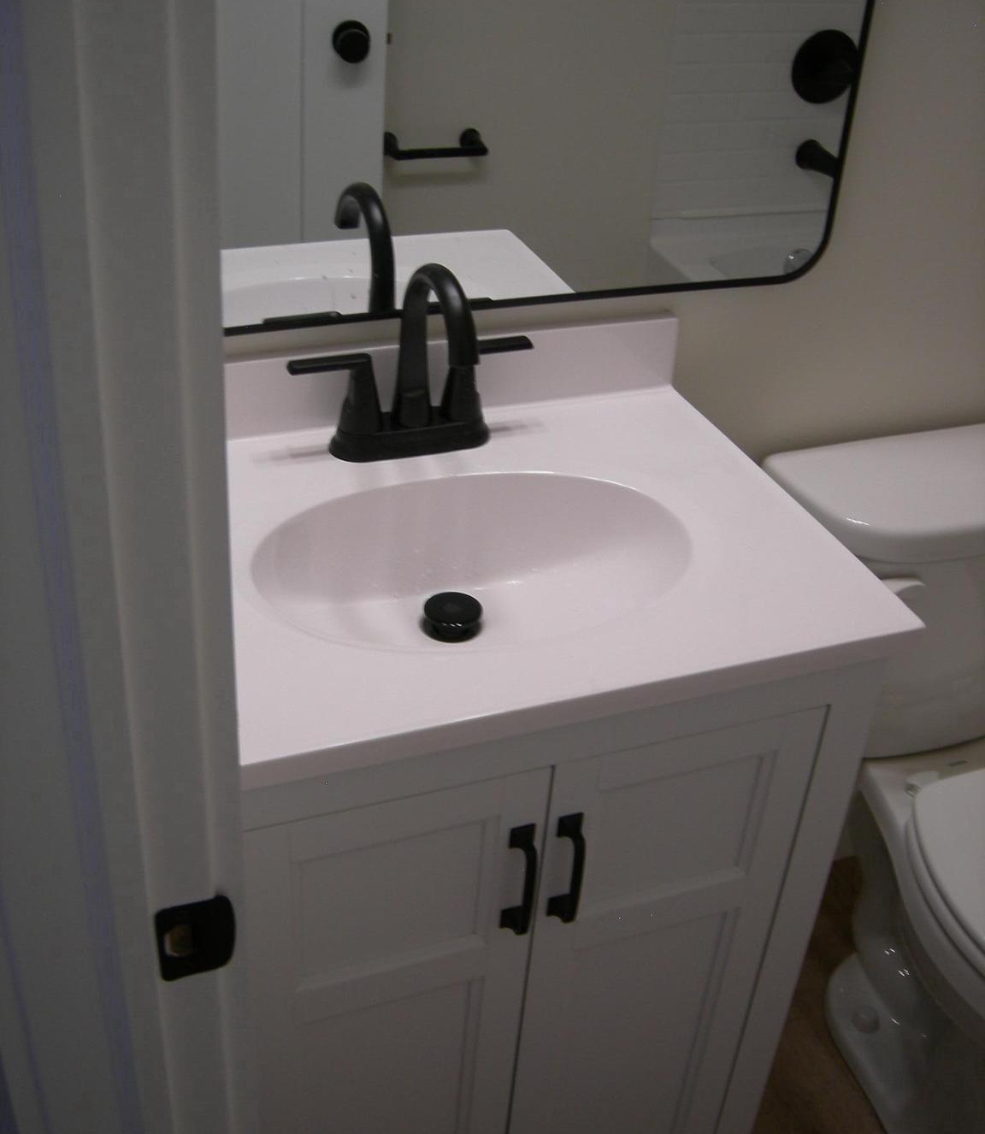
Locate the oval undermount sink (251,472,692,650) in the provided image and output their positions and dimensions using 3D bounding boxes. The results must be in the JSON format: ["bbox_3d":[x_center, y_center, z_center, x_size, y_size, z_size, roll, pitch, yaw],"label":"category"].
[{"bbox_3d":[-0.014,0.042,1.197,0.393,0.130,0.264,-9,36,-20],"label":"oval undermount sink"}]

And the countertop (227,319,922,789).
[{"bbox_3d":[-0.020,-0.052,1.175,0.625,0.104,0.471,-9,36,-20],"label":"countertop"}]

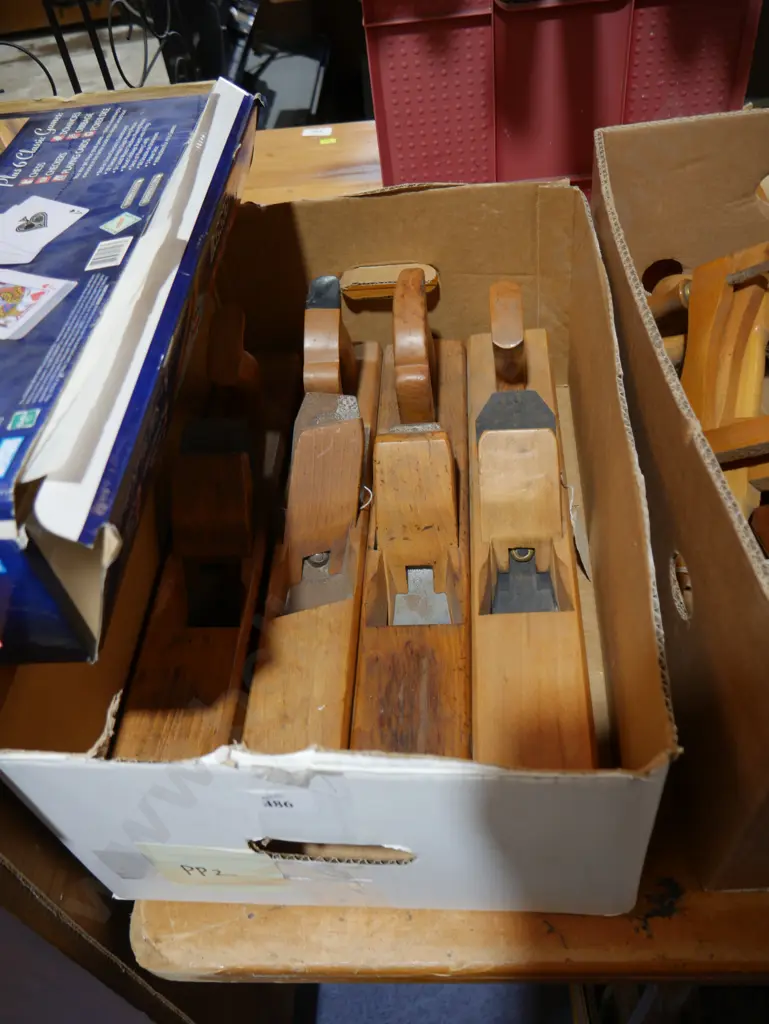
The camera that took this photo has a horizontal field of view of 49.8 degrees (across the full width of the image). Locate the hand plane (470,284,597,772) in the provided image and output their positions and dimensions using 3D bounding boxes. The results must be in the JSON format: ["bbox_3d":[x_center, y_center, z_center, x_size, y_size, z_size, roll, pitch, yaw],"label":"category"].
[{"bbox_3d":[0.100,0.001,0.611,0.073,0.141,0.440,-1,49,6],"label":"hand plane"}]

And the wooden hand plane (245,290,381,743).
[{"bbox_3d":[-0.049,0.004,0.620,0.068,0.154,0.440,-1,49,6],"label":"wooden hand plane"}]

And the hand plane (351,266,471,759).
[{"bbox_3d":[0.025,0.005,0.607,0.073,0.157,0.440,-1,49,6],"label":"hand plane"}]

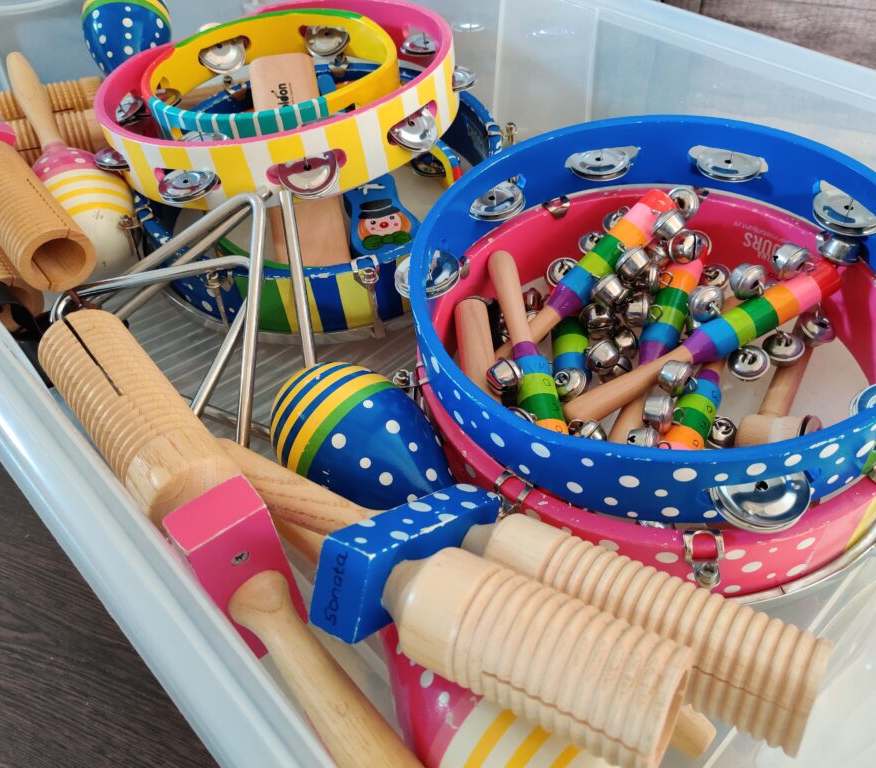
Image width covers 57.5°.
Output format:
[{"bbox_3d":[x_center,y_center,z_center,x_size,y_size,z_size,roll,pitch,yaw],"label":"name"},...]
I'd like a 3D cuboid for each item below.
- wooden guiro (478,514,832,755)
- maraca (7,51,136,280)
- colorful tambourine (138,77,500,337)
[{"bbox_3d":[0.075,0.088,0.297,0.123,0.040,0.040,19,53,28],"label":"wooden guiro"},{"bbox_3d":[-0.276,-0.170,0.577,0.065,0.065,0.236,-25,64,-16],"label":"maraca"},{"bbox_3d":[-0.078,-0.138,0.560,0.260,0.053,0.260,-6,49,0],"label":"colorful tambourine"}]

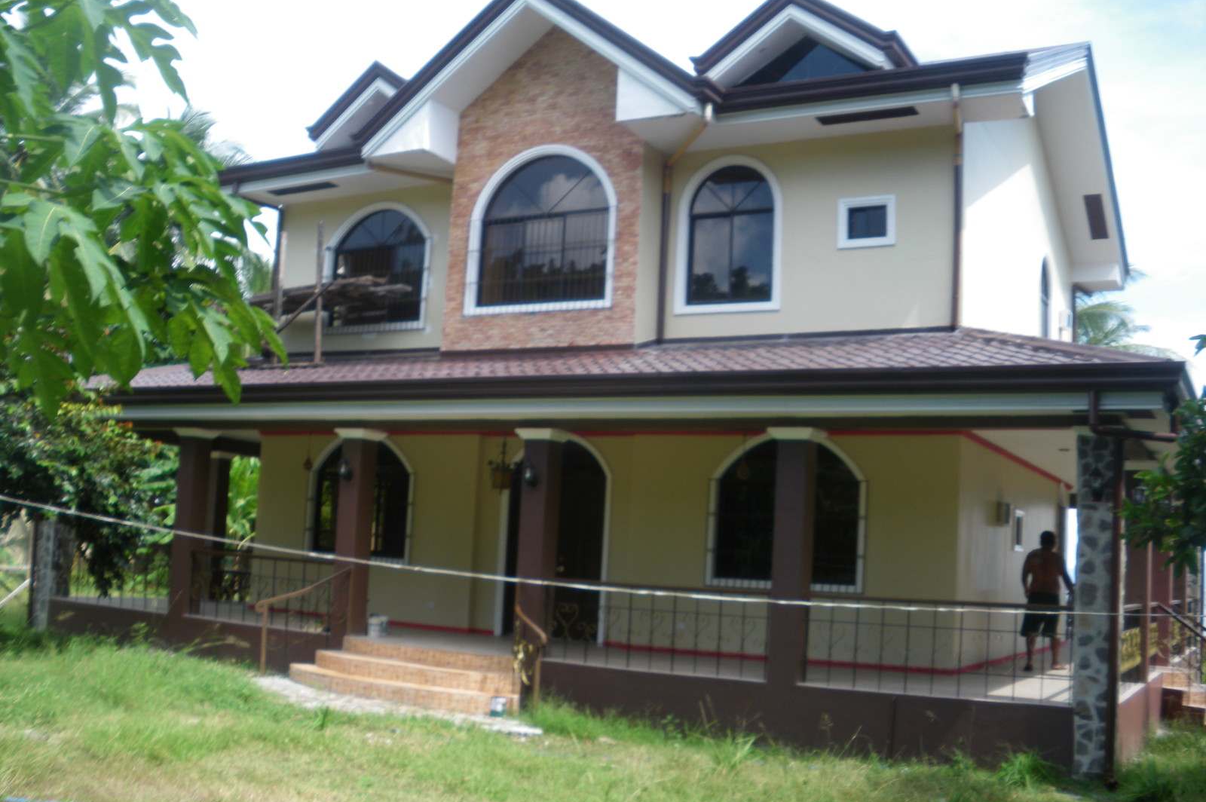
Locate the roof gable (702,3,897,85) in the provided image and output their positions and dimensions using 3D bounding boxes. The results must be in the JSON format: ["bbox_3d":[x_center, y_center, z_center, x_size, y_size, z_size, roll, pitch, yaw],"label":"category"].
[{"bbox_3d":[2.481,-4.156,15.065,2.331,0.966,1.054,-1,-8,29],"label":"roof gable"}]

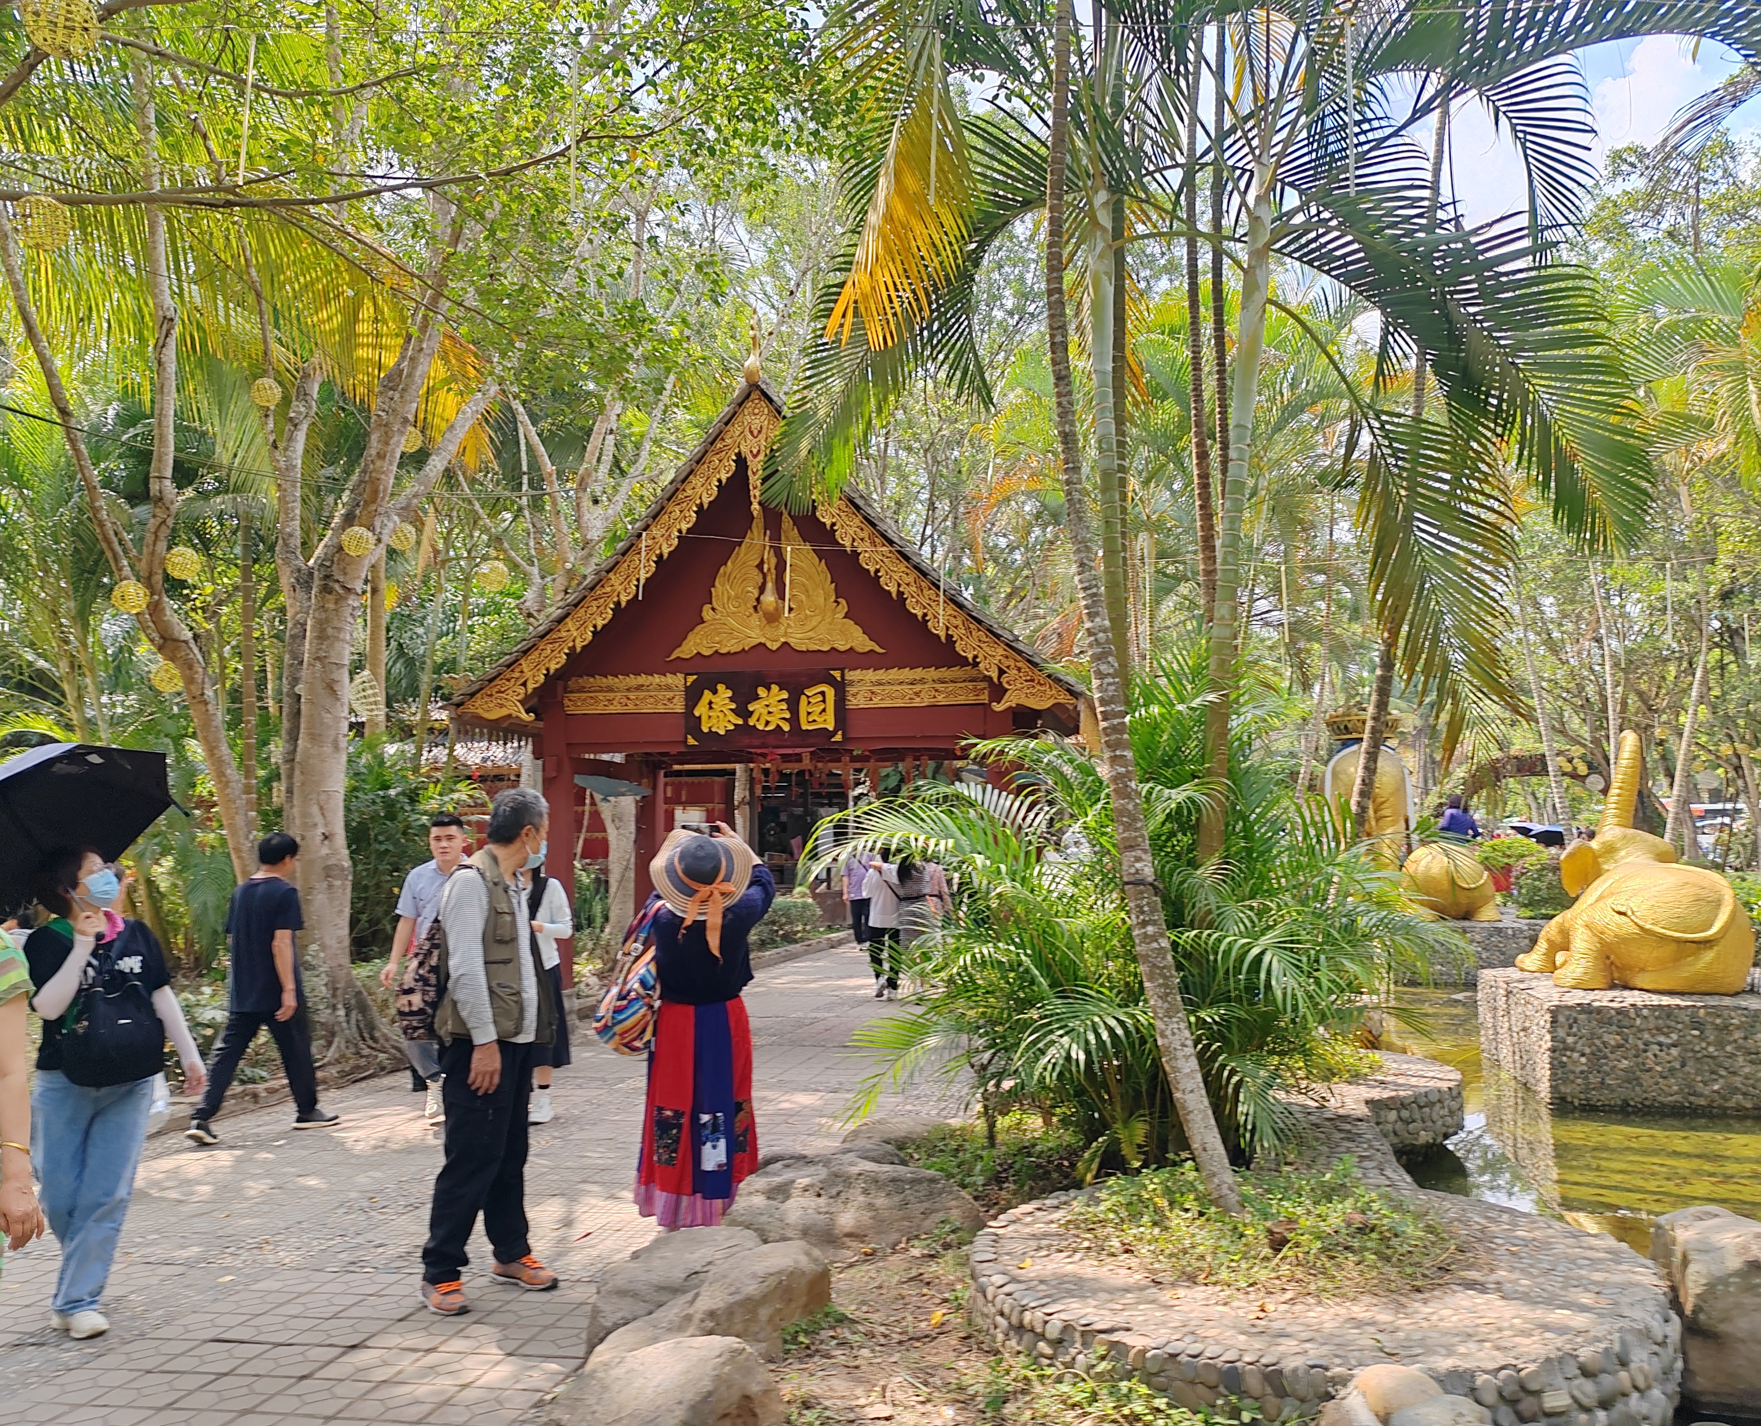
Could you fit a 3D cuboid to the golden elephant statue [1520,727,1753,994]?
[{"bbox_3d":[5.554,1.059,10.964,1.120,1.830,1.600,3,-6,-32],"label":"golden elephant statue"}]

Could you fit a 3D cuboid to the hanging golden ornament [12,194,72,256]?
[{"bbox_3d":[-3.678,-2.139,6.500,0.235,0.235,0.235,-1,-5,0],"label":"hanging golden ornament"}]

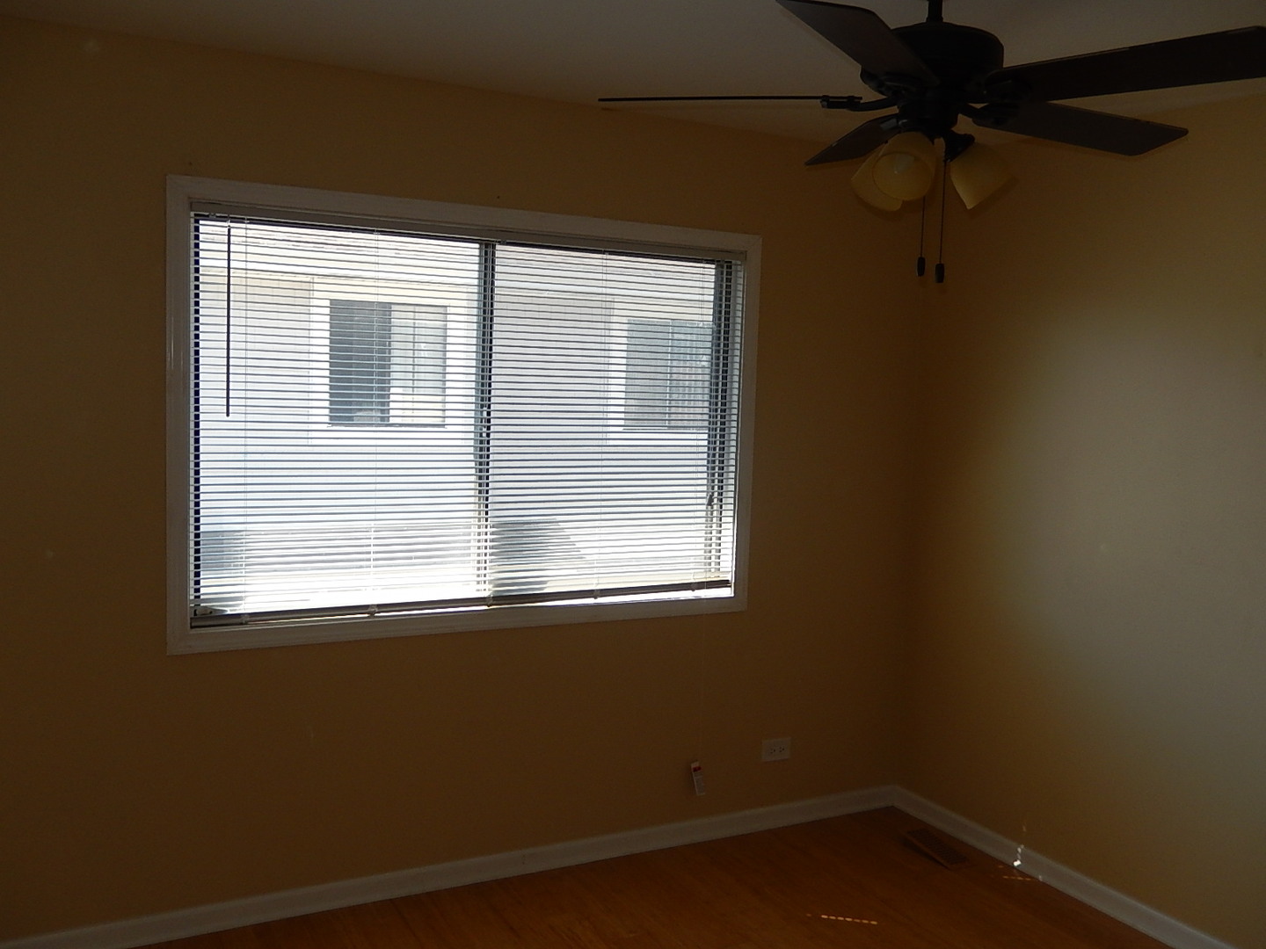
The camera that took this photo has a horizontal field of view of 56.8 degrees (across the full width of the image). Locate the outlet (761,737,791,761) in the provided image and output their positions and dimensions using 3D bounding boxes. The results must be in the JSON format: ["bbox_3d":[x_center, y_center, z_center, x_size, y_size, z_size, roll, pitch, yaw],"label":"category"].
[{"bbox_3d":[0.513,0.987,4.198,0.123,0.077,0.008,-1,5,-28],"label":"outlet"}]

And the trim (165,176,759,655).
[{"bbox_3d":[-0.418,-0.157,3.584,1.888,1.287,0.030,-1,5,-28],"label":"trim"}]

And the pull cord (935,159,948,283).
[{"bbox_3d":[0.518,-0.424,1.956,0.015,0.207,0.015,-1,5,-28],"label":"pull cord"}]

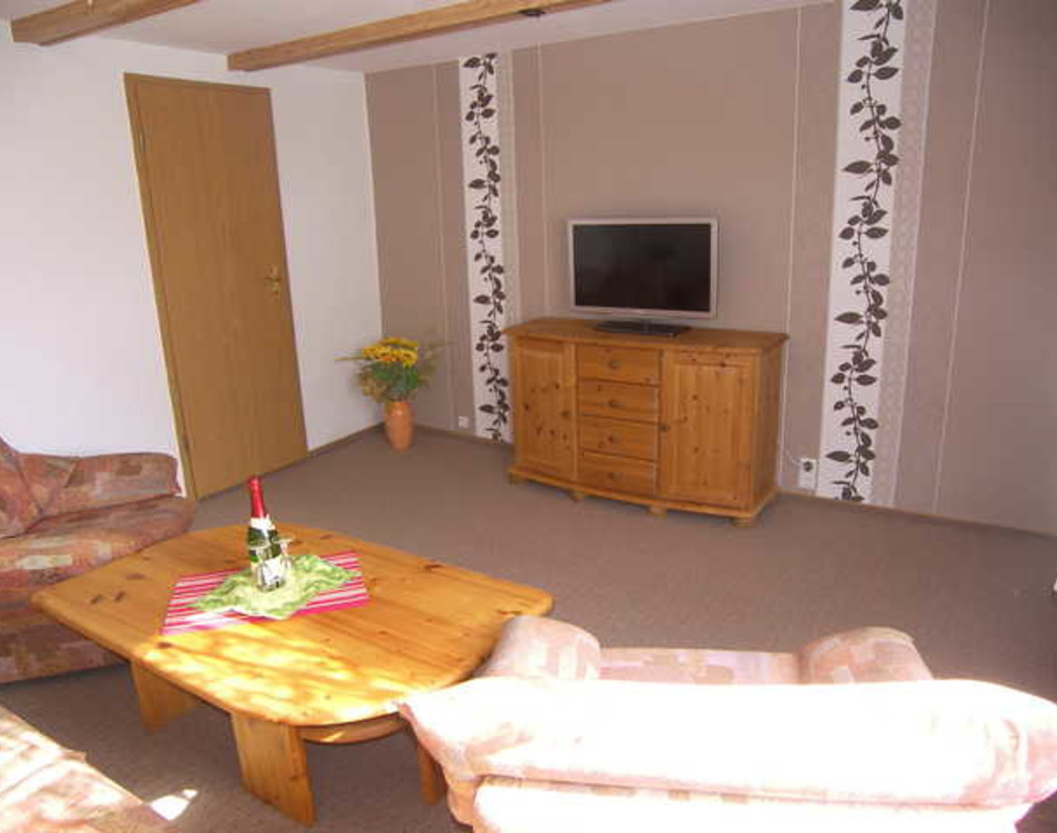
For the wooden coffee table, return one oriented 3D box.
[{"bbox_3d":[-0.610,0.687,2.015,1.210,0.480,0.730,9,19,33],"label":"wooden coffee table"}]

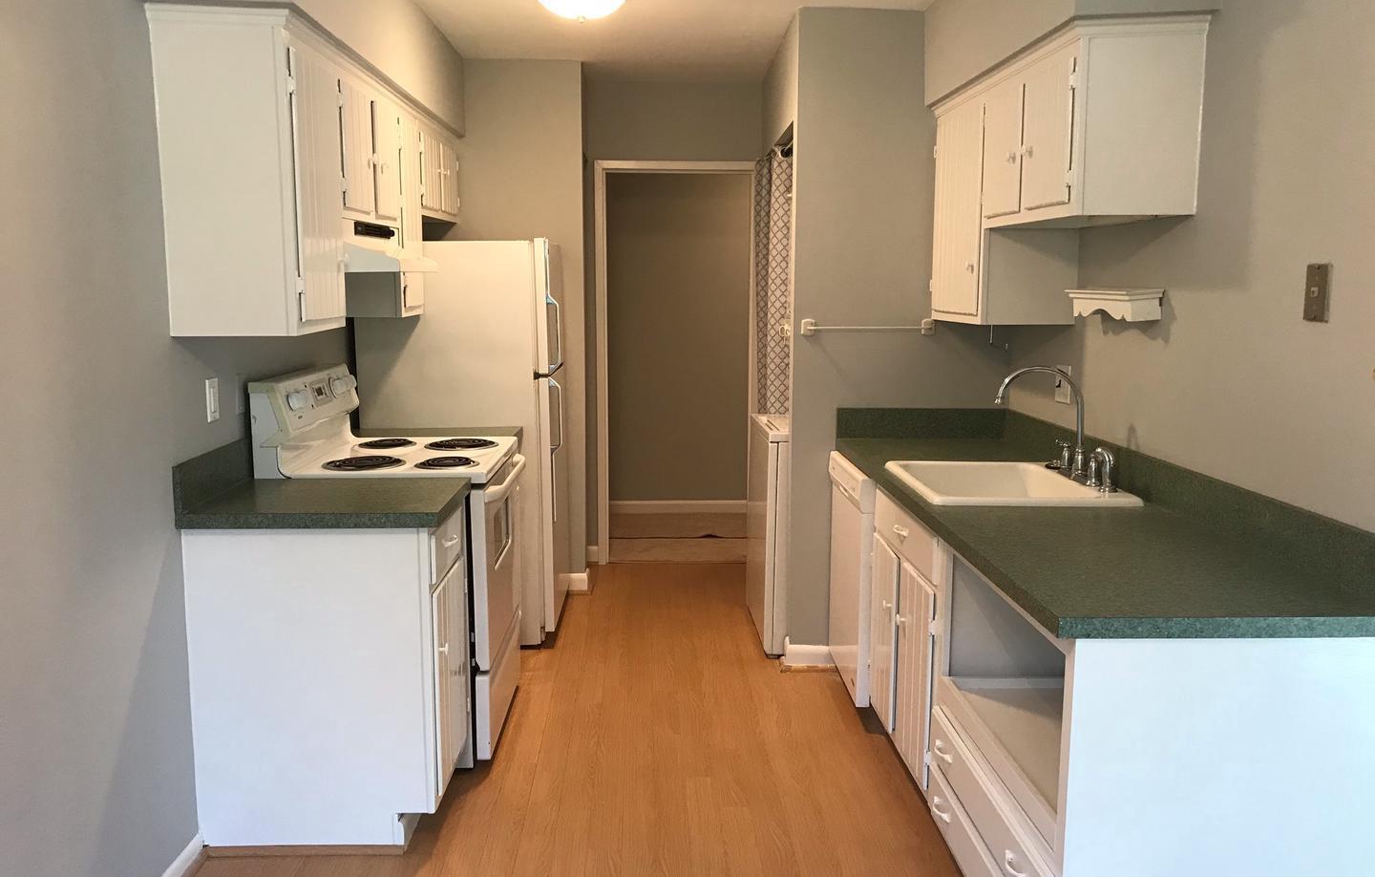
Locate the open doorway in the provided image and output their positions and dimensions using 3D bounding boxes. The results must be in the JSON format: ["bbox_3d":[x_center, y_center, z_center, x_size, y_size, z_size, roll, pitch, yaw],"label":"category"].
[{"bbox_3d":[-0.062,-0.378,5.842,0.831,2.091,0.120,0,8,-2],"label":"open doorway"}]

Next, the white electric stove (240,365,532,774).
[{"bbox_3d":[-0.953,0.371,3.766,0.718,1.195,0.760,0,8,-2],"label":"white electric stove"}]

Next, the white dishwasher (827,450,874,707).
[{"bbox_3d":[0.851,0.505,3.906,0.615,0.847,0.600,0,8,-2],"label":"white dishwasher"}]

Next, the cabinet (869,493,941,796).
[{"bbox_3d":[0.915,0.605,3.231,0.622,0.837,0.750,0,8,-2],"label":"cabinet"}]

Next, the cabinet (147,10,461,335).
[{"bbox_3d":[-1.142,-0.802,3.876,0.323,0.767,2.495,0,8,-2],"label":"cabinet"}]

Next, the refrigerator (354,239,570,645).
[{"bbox_3d":[-0.919,-0.007,4.783,0.790,1.645,0.740,0,8,-2],"label":"refrigerator"}]

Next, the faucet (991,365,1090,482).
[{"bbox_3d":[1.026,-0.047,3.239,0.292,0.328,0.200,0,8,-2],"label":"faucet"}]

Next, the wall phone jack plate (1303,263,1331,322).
[{"bbox_3d":[1.277,-0.296,2.264,0.009,0.114,0.075,0,8,-2],"label":"wall phone jack plate"}]

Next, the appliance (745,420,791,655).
[{"bbox_3d":[0.621,0.363,4.760,0.650,0.940,0.695,0,8,-2],"label":"appliance"}]

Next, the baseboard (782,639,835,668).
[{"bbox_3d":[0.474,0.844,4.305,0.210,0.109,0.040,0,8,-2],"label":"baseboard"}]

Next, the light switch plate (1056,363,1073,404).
[{"bbox_3d":[1.212,-0.177,3.591,0.012,0.118,0.118,0,8,-2],"label":"light switch plate"}]

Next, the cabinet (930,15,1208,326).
[{"bbox_3d":[1.066,-0.724,3.400,0.317,0.763,1.375,0,8,-2],"label":"cabinet"}]

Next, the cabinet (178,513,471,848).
[{"bbox_3d":[-0.966,0.618,3.120,0.628,0.874,0.505,0,8,-2],"label":"cabinet"}]

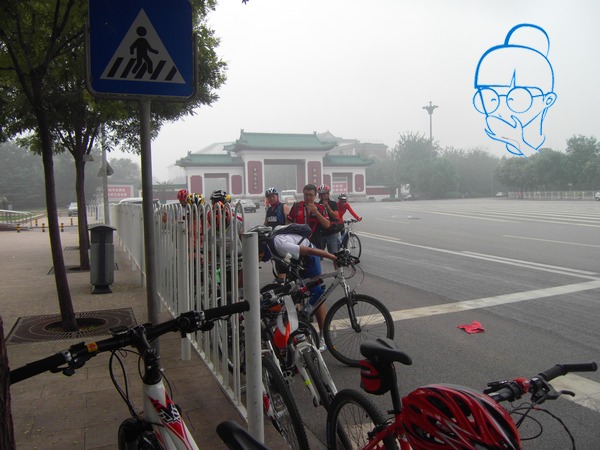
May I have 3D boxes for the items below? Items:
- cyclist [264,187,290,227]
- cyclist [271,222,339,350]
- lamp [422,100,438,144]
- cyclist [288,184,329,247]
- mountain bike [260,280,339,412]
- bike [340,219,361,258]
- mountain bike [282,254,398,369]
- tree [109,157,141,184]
[{"bbox_3d":[-0.399,0.228,8.600,0.540,1.760,0.400,0,3,21],"label":"cyclist"},{"bbox_3d":[0.000,0.637,4.880,0.820,1.300,0.600,-2,3,-14],"label":"cyclist"},{"bbox_3d":[25.546,-13.830,95.000,3.000,20.100,3.000,-1,3,0],"label":"lamp"},{"bbox_3d":[0.105,0.368,6.000,0.560,1.730,0.420,-1,3,7],"label":"cyclist"},{"bbox_3d":[-0.055,0.849,3.340,0.620,1.050,1.680,-13,6,-15],"label":"mountain bike"},{"bbox_3d":[1.200,0.320,13.100,0.600,1.050,1.700,-3,3,-30],"label":"bike"},{"bbox_3d":[0.170,0.759,4.770,1.680,1.060,0.600,1,4,40],"label":"mountain bike"},{"bbox_3d":[-30.564,-6.990,85.000,6.200,9.800,6.200,-1,3,0],"label":"tree"}]

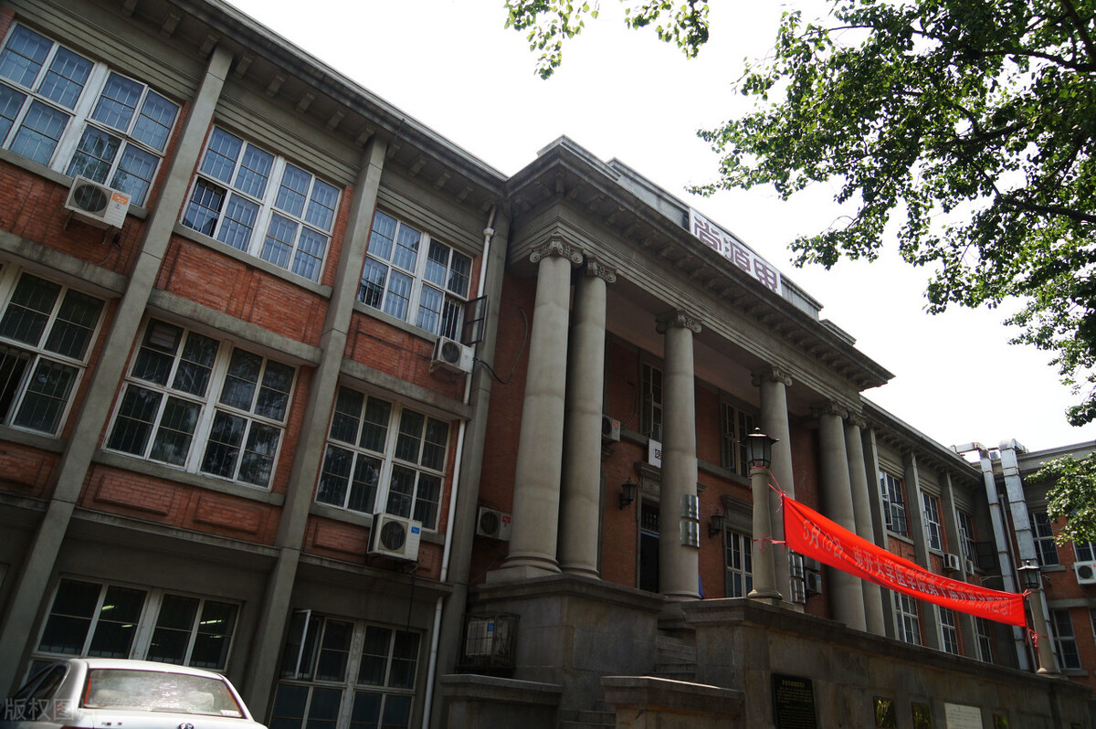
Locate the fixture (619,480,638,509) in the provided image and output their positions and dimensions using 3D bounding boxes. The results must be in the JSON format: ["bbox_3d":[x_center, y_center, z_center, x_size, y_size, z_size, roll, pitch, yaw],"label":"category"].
[{"bbox_3d":[1.907,3.111,17.534,0.310,0.690,0.410,24,-32,-35],"label":"fixture"}]

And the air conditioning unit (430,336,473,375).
[{"bbox_3d":[-1.833,-0.150,14.230,0.755,0.540,0.260,24,-32,-35],"label":"air conditioning unit"}]

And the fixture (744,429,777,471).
[{"bbox_3d":[3.154,1.256,11.052,0.530,0.670,0.530,24,-32,-35],"label":"fixture"}]

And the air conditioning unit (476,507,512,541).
[{"bbox_3d":[-1.135,3.185,14.420,0.800,0.540,0.290,24,-32,-35],"label":"air conditioning unit"}]

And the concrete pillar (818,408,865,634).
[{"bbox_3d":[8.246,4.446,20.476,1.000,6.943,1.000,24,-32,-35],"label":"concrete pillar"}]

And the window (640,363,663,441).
[{"bbox_3d":[3.152,1.145,19.965,1.800,2.160,0.150,24,-32,-35],"label":"window"}]

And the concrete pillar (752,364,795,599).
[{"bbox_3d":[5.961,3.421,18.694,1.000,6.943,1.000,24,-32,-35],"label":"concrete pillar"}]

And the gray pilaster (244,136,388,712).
[{"bbox_3d":[-3.872,0.719,12.301,0.270,11.420,0.420,24,-32,-36],"label":"gray pilaster"}]

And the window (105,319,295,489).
[{"bbox_3d":[-5.183,0.639,11.233,2.395,2.133,0.160,24,-32,-35],"label":"window"}]

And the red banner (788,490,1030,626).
[{"bbox_3d":[7.024,3.968,13.428,9.660,0.880,0.250,24,-32,-35],"label":"red banner"}]

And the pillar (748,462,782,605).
[{"bbox_3d":[2.976,2.339,10.140,0.480,1.915,0.480,24,-32,-35],"label":"pillar"}]

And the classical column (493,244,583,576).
[{"bbox_3d":[-0.068,0.716,13.994,1.060,6.943,1.060,24,-32,-35],"label":"classical column"}]

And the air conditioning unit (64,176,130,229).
[{"bbox_3d":[-6.494,-2.296,10.533,0.706,0.550,0.240,24,-32,-35],"label":"air conditioning unit"}]

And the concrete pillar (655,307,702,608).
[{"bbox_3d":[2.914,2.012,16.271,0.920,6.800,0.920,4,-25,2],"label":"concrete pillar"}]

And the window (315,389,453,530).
[{"bbox_3d":[-2.950,1.755,13.520,2.510,2.200,0.140,24,-32,-35],"label":"window"}]

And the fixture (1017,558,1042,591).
[{"bbox_3d":[11.649,5.063,17.635,0.520,0.670,0.520,24,-32,-35],"label":"fixture"}]

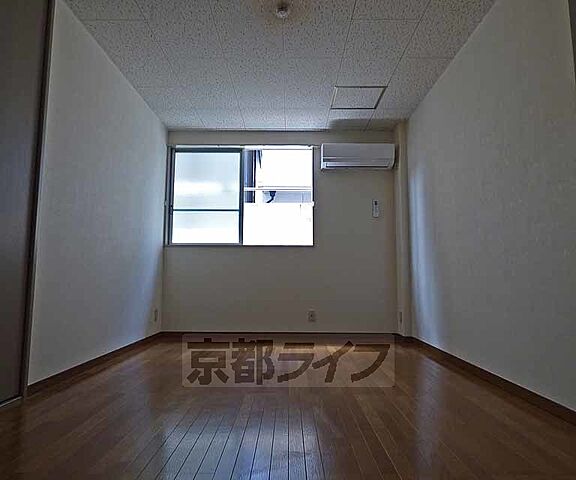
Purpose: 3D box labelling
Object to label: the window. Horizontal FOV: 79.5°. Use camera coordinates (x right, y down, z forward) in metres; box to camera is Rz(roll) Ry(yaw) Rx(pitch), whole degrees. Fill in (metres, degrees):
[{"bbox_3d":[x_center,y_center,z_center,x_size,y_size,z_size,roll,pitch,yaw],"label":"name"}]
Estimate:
[{"bbox_3d":[-0.545,-0.508,3.979,1.680,1.160,0.100,0,-6,0],"label":"window"}]

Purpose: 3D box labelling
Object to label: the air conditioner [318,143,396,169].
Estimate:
[{"bbox_3d":[0.775,-0.912,3.890,0.800,0.270,0.220,0,-6,0],"label":"air conditioner"}]

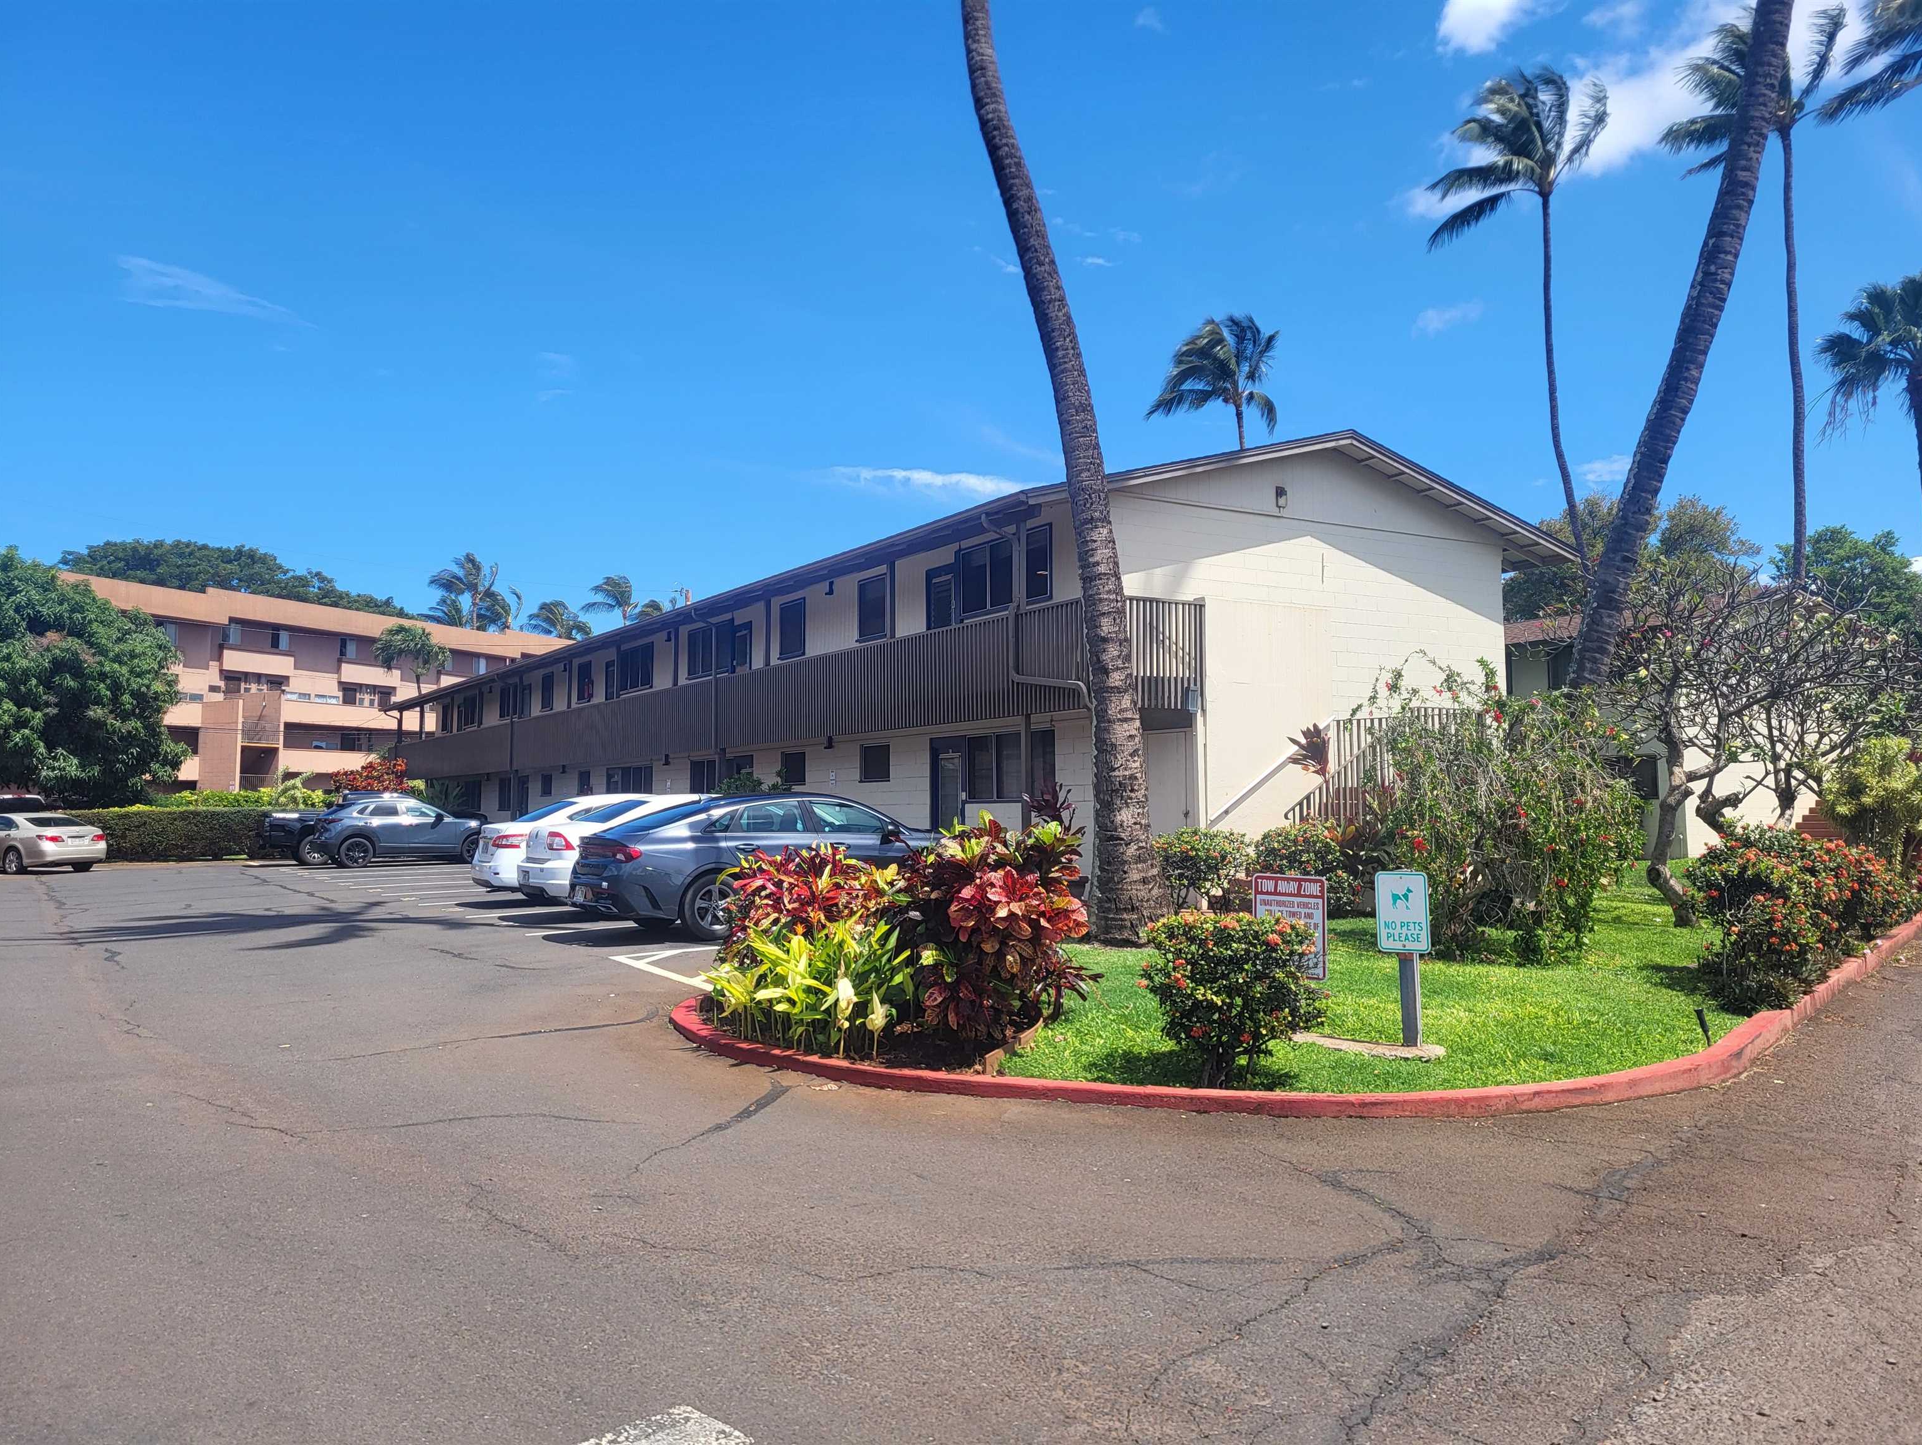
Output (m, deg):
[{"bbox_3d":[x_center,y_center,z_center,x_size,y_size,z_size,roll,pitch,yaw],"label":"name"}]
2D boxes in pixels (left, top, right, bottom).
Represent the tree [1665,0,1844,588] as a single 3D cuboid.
[{"bbox_3d":[21.661,-8.390,40.143,5.200,23.765,5.000,-2,-4,29],"label":"tree"}]

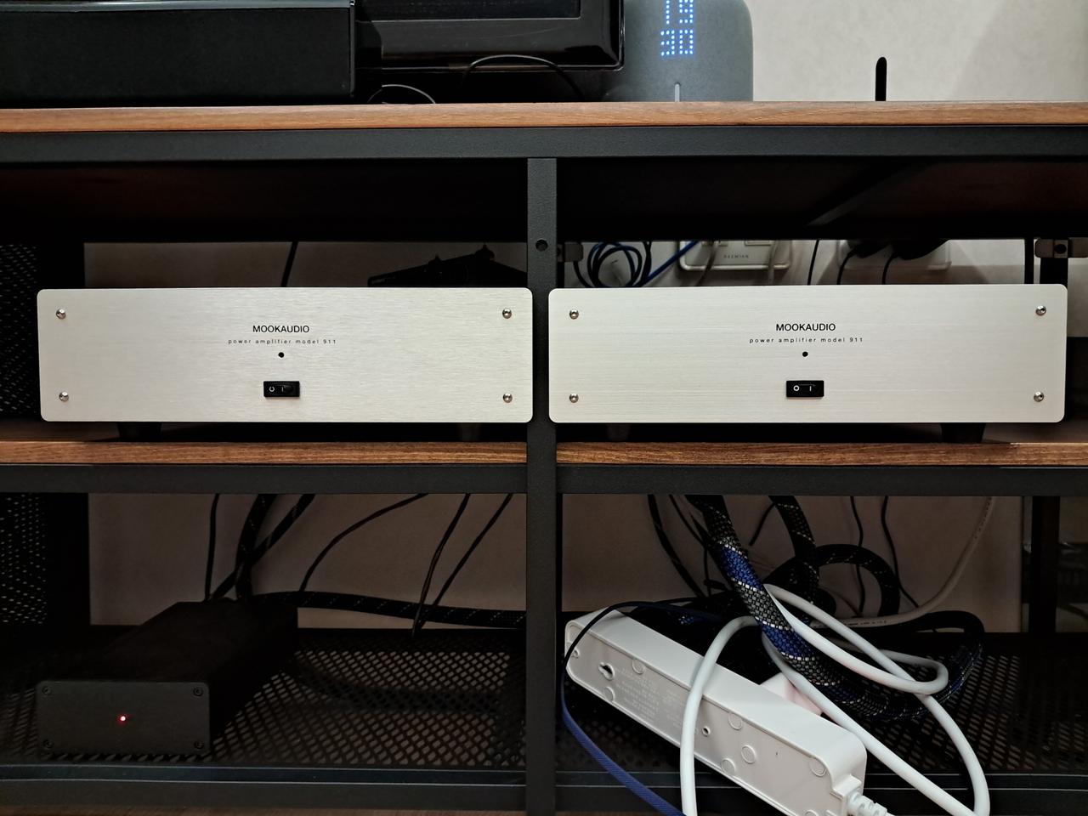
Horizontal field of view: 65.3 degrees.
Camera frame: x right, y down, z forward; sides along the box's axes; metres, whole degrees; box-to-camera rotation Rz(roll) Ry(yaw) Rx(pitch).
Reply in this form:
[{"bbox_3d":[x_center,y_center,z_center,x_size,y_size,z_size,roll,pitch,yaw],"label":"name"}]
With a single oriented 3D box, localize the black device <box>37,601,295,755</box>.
[{"bbox_3d":[-0.374,0.272,0.891,0.155,0.067,0.272,0,2,0],"label":"black device"}]

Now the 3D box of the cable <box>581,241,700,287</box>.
[{"bbox_3d":[0.128,-0.189,1.130,0.158,0.080,0.050,0,2,0],"label":"cable"}]

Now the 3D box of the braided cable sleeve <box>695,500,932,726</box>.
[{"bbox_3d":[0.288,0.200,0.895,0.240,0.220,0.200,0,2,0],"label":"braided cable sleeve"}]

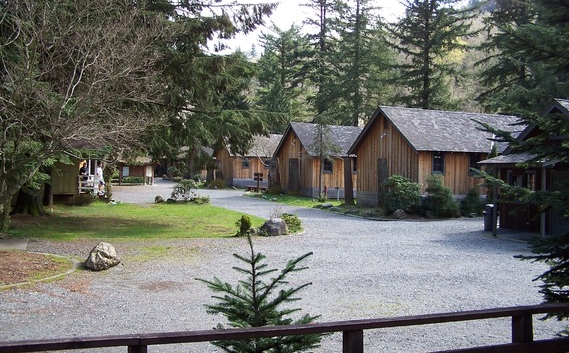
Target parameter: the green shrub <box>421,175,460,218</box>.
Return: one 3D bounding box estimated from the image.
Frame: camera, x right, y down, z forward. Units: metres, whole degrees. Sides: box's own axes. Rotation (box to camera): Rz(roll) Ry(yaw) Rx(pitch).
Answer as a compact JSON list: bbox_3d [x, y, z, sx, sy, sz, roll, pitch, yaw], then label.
[{"bbox_3d":[6.683,0.823,26.650,1.664,1.731,1.581,1,1,14],"label":"green shrub"}]

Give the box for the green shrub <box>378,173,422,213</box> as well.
[{"bbox_3d":[5.395,0.794,29.081,1.932,1.728,1.739,0,1,11],"label":"green shrub"}]

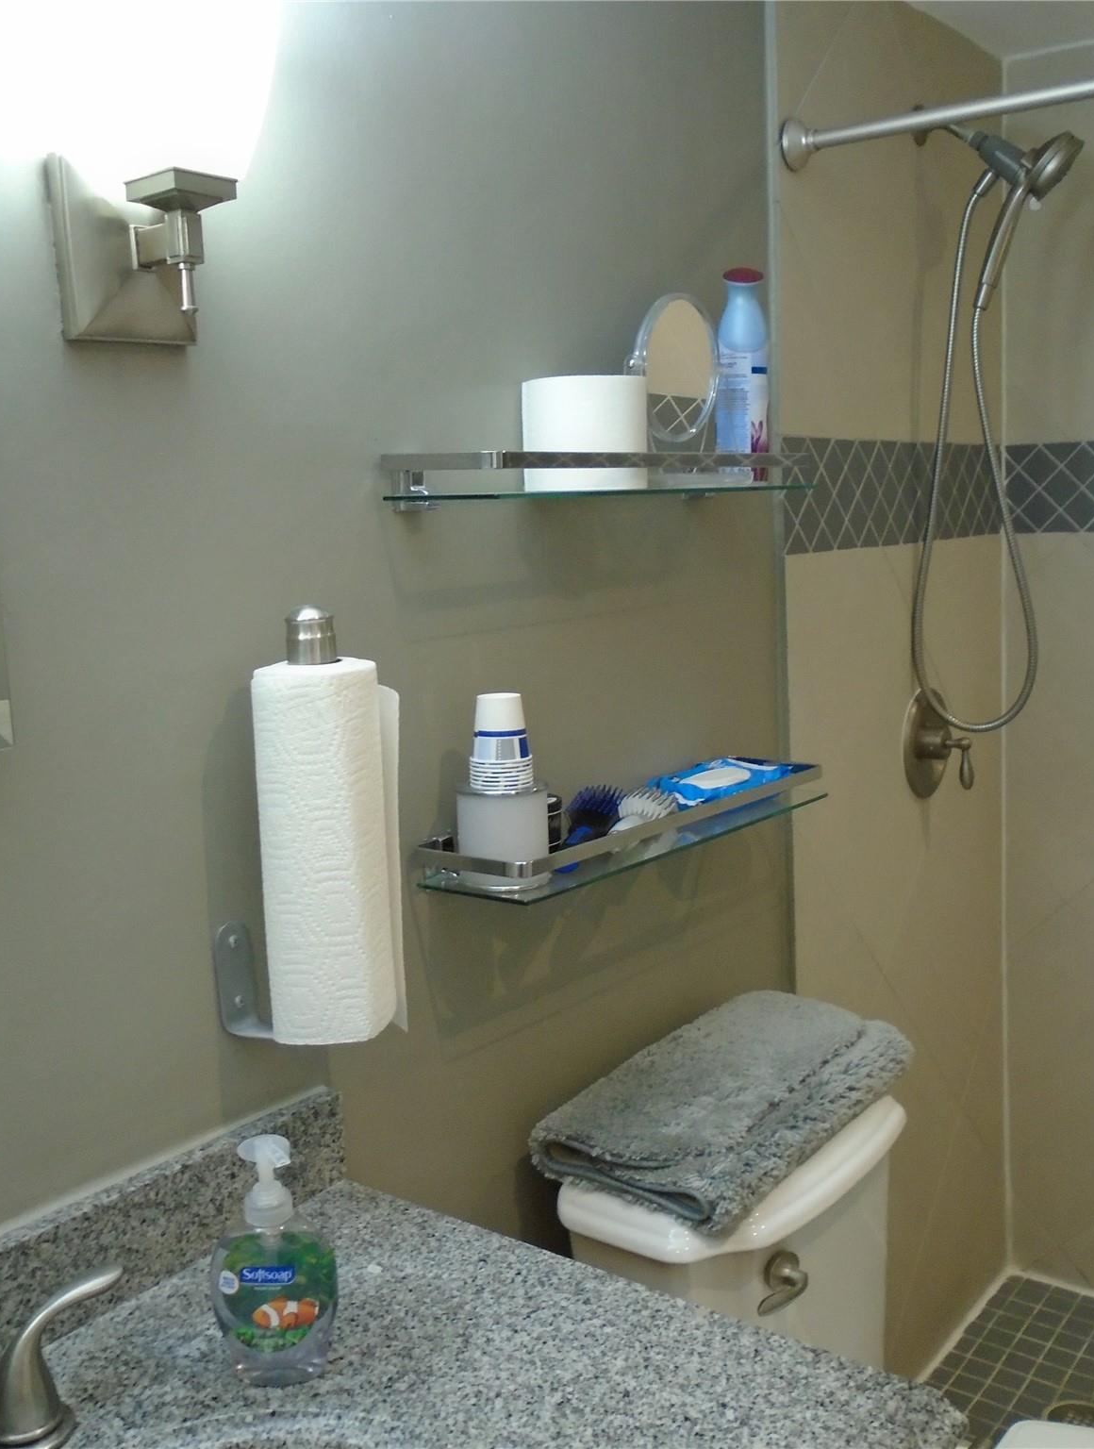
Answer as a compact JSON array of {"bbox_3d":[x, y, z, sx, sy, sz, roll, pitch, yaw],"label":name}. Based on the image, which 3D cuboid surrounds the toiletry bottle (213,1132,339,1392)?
[{"bbox_3d":[-0.189,0.357,0.991,0.084,0.171,0.050,-4,9,-12],"label":"toiletry bottle"}]

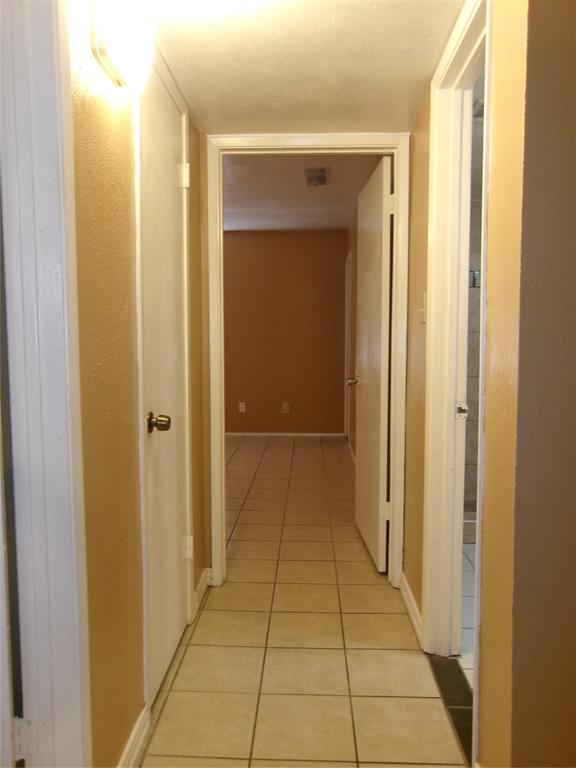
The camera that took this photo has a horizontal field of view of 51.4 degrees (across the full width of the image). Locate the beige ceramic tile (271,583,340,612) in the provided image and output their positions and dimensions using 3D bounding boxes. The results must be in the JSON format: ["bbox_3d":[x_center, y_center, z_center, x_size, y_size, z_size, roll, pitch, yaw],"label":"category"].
[{"bbox_3d":[0.086,0.991,2.768,0.304,0.010,0.307,0,4,2],"label":"beige ceramic tile"}]

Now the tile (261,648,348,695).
[{"bbox_3d":[0.063,1.037,2.156,0.304,0.010,0.307,0,4,2],"label":"tile"}]

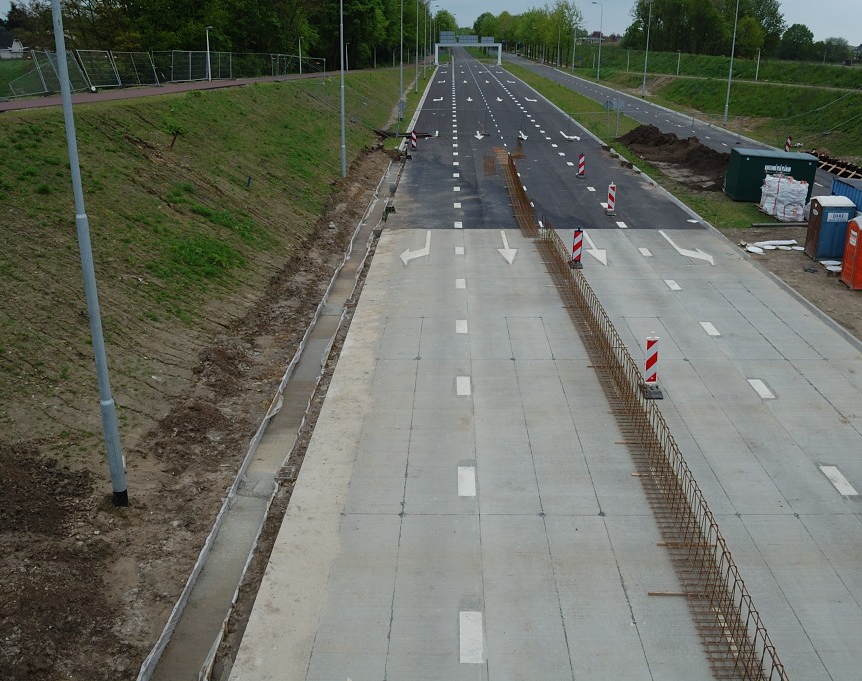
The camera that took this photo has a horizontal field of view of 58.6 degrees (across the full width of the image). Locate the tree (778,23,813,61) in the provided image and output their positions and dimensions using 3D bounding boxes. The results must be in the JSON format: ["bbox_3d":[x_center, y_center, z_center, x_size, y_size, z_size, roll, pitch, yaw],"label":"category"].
[{"bbox_3d":[80.747,-66.126,170.000,7.340,8.150,7.340,9,22,22],"label":"tree"}]

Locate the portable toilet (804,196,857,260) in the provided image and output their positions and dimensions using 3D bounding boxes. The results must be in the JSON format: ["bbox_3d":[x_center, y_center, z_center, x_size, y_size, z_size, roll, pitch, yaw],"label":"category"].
[{"bbox_3d":[14.850,-4.195,28.489,1.200,2.300,1.150,2,20,5],"label":"portable toilet"}]

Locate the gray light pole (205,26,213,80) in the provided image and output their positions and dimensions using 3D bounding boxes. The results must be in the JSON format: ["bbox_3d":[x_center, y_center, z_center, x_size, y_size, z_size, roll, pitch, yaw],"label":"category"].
[{"bbox_3d":[-16.142,-20.943,56.000,0.550,3.950,0.250,1,20,1],"label":"gray light pole"}]

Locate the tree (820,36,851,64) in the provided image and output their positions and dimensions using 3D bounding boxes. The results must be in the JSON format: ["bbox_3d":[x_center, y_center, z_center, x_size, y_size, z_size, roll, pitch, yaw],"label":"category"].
[{"bbox_3d":[108.056,-77.336,205.000,6.880,7.310,6.880,10,22,24],"label":"tree"}]

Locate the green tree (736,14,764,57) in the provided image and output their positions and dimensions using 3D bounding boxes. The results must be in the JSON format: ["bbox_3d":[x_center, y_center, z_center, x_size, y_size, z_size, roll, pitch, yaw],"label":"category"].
[{"bbox_3d":[53.955,-51.414,130.000,4.360,7.190,4.360,8,21,20],"label":"green tree"}]

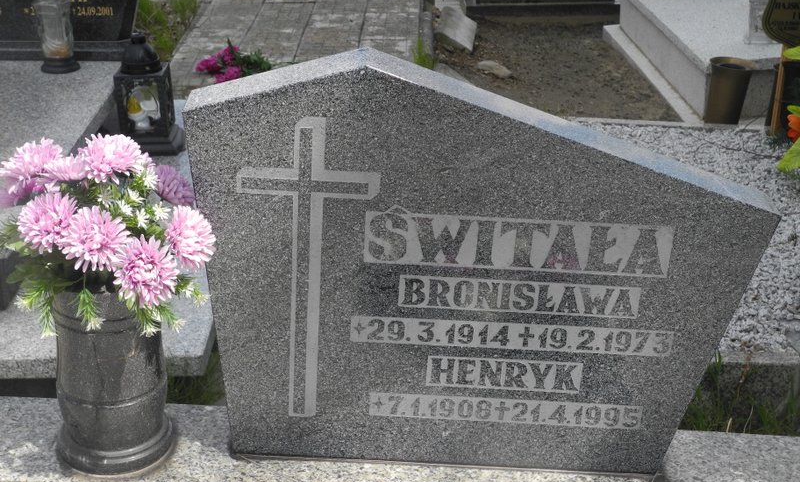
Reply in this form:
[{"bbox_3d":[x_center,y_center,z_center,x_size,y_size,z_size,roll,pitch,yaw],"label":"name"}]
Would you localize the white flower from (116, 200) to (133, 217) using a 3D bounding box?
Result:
[{"bbox_3d":[-0.416,-0.049,1.920,0.026,0.027,0.017,-9,9,-22],"label":"white flower"}]

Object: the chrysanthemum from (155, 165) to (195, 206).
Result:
[{"bbox_3d":[-0.356,-0.086,2.000,0.050,0.075,0.075,-35,35,-13],"label":"chrysanthemum"}]

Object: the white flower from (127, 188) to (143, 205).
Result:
[{"bbox_3d":[-0.403,-0.068,1.930,0.026,0.027,0.017,-9,9,-22],"label":"white flower"}]

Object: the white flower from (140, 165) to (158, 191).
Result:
[{"bbox_3d":[-0.380,-0.095,1.930,0.025,0.036,0.020,-15,13,-32],"label":"white flower"}]

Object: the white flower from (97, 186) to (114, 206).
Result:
[{"bbox_3d":[-0.391,-0.060,1.687,0.026,0.018,0.026,0,41,0],"label":"white flower"}]

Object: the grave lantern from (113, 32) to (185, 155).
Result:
[{"bbox_3d":[-0.758,-0.446,3.781,0.180,0.337,0.180,1,24,0],"label":"grave lantern"}]

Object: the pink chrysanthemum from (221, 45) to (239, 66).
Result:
[{"bbox_3d":[-0.711,-0.773,5.300,0.070,0.060,0.075,16,69,30],"label":"pink chrysanthemum"}]

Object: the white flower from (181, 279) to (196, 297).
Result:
[{"bbox_3d":[-0.284,0.064,1.708,0.024,0.024,0.018,-17,-3,-34],"label":"white flower"}]

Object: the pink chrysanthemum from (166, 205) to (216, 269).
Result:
[{"bbox_3d":[-0.277,-0.005,1.673,0.084,0.084,0.055,-24,-2,-43],"label":"pink chrysanthemum"}]

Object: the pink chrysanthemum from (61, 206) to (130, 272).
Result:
[{"bbox_3d":[-0.450,-0.004,1.880,0.100,0.095,0.065,-5,11,-13],"label":"pink chrysanthemum"}]

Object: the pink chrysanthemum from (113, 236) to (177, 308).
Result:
[{"bbox_3d":[-0.371,0.045,1.860,0.095,0.100,0.065,-4,15,-11],"label":"pink chrysanthemum"}]

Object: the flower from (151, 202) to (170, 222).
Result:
[{"bbox_3d":[-0.320,-0.039,1.696,0.027,0.018,0.027,-9,59,-19],"label":"flower"}]

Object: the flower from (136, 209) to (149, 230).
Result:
[{"bbox_3d":[-0.342,-0.030,1.689,0.025,0.018,0.025,-2,60,-5],"label":"flower"}]

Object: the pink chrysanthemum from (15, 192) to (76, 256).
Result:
[{"bbox_3d":[-0.455,-0.024,1.637,0.081,0.055,0.081,15,67,30],"label":"pink chrysanthemum"}]

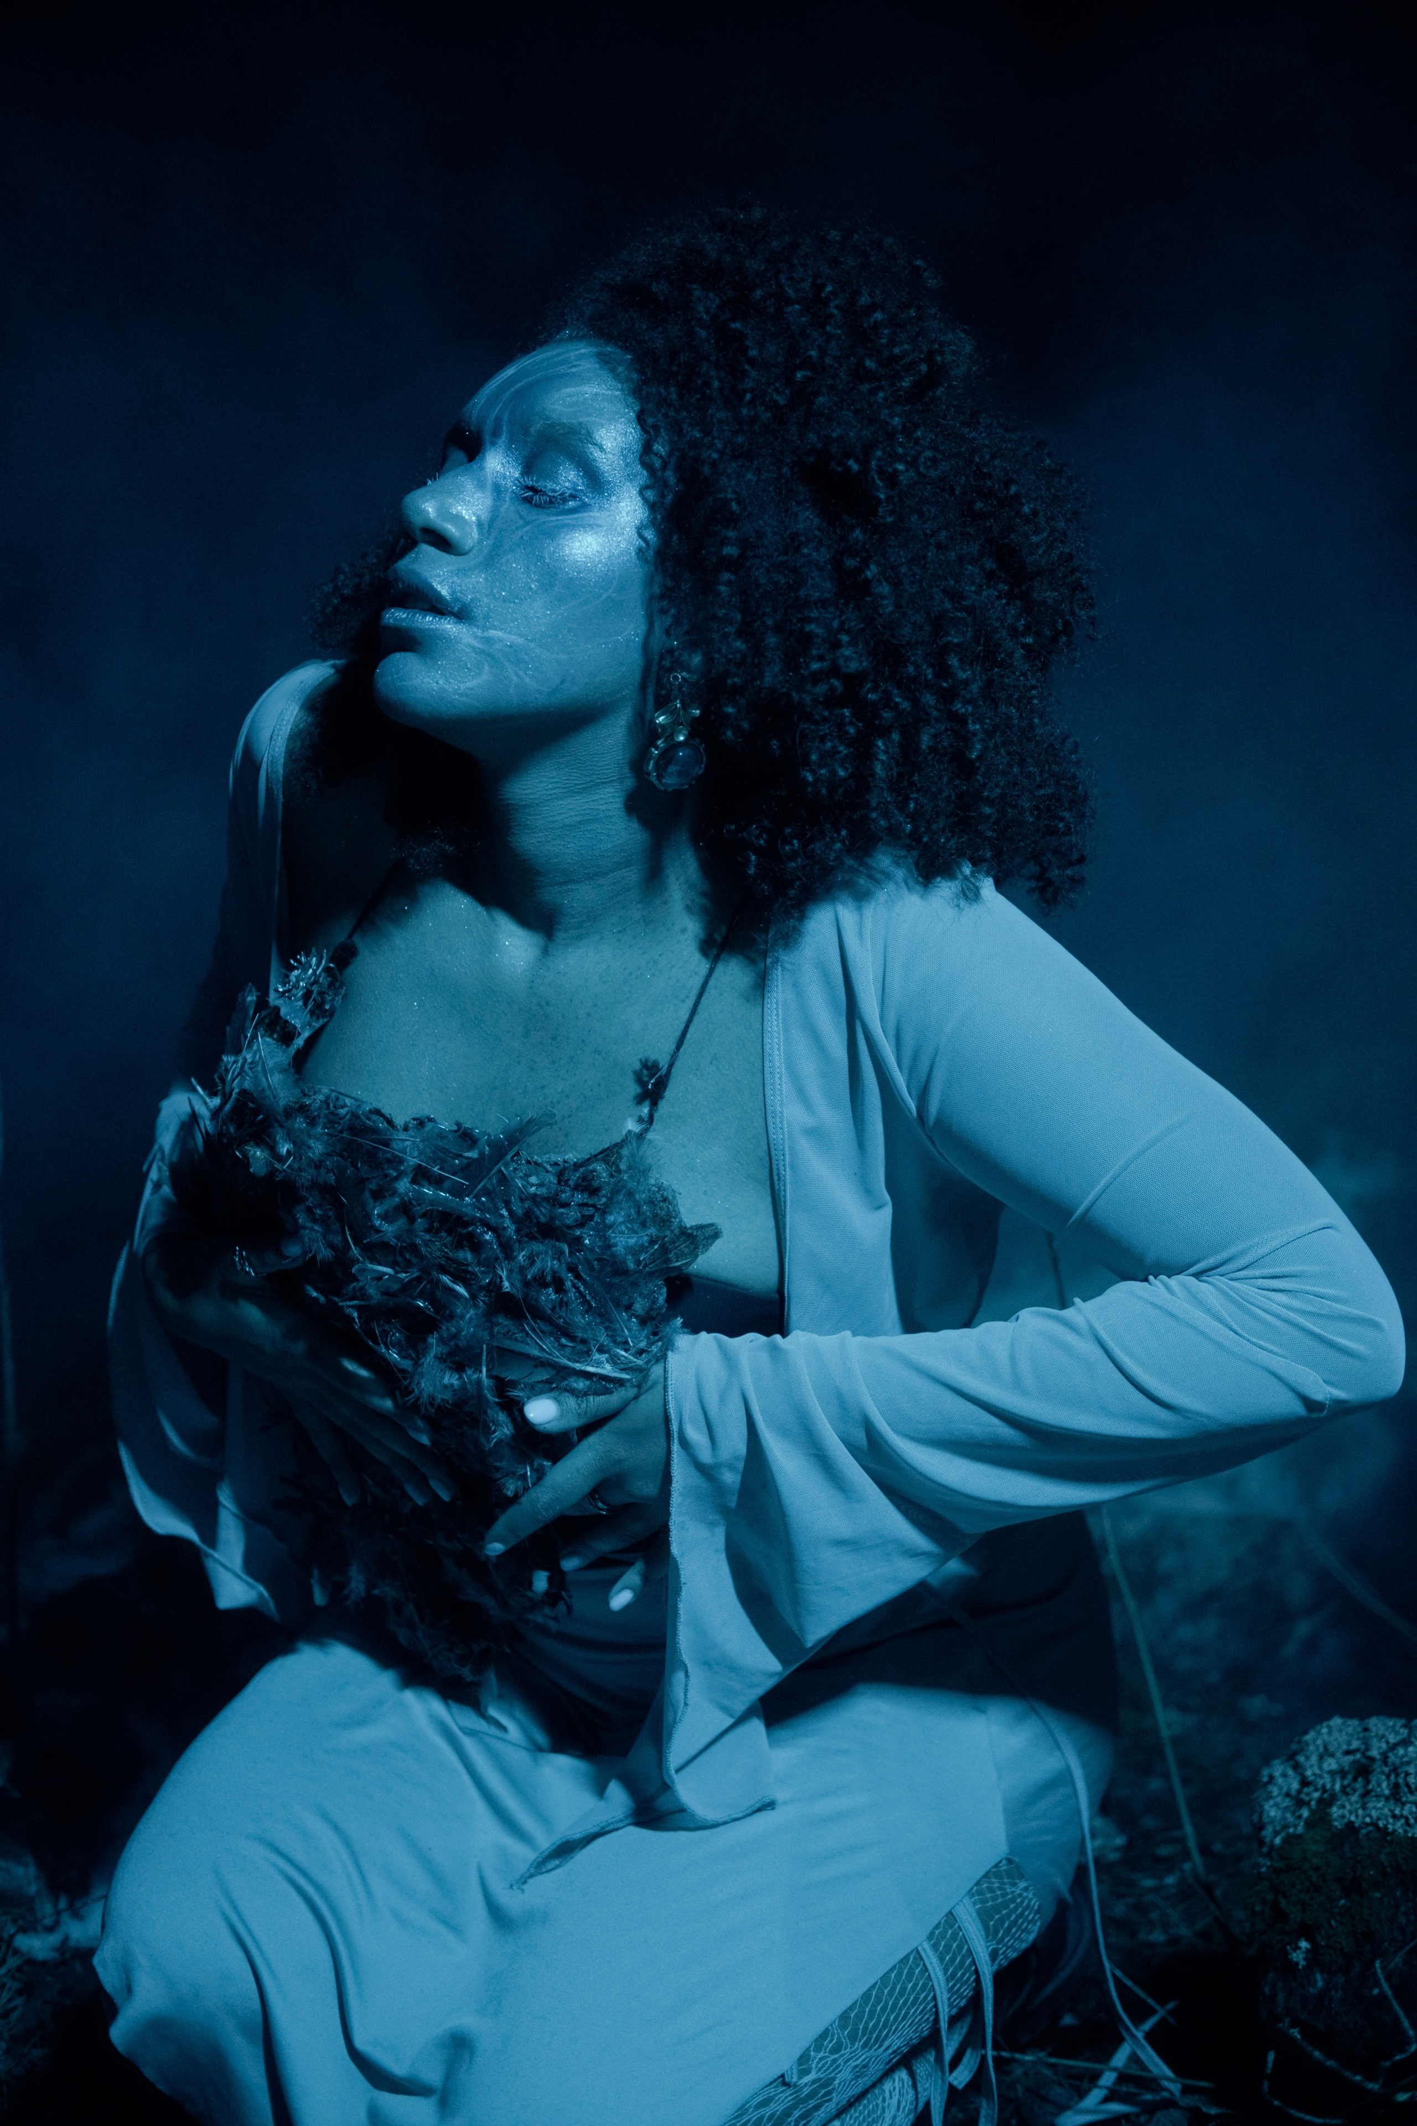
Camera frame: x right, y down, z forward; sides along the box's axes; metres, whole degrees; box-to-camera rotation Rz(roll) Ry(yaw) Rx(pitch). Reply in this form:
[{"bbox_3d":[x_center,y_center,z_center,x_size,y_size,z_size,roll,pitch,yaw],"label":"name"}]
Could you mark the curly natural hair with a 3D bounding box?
[{"bbox_3d":[-0.003,-0.238,1.510,0.315,0.335,0.350,7,1,-35],"label":"curly natural hair"}]

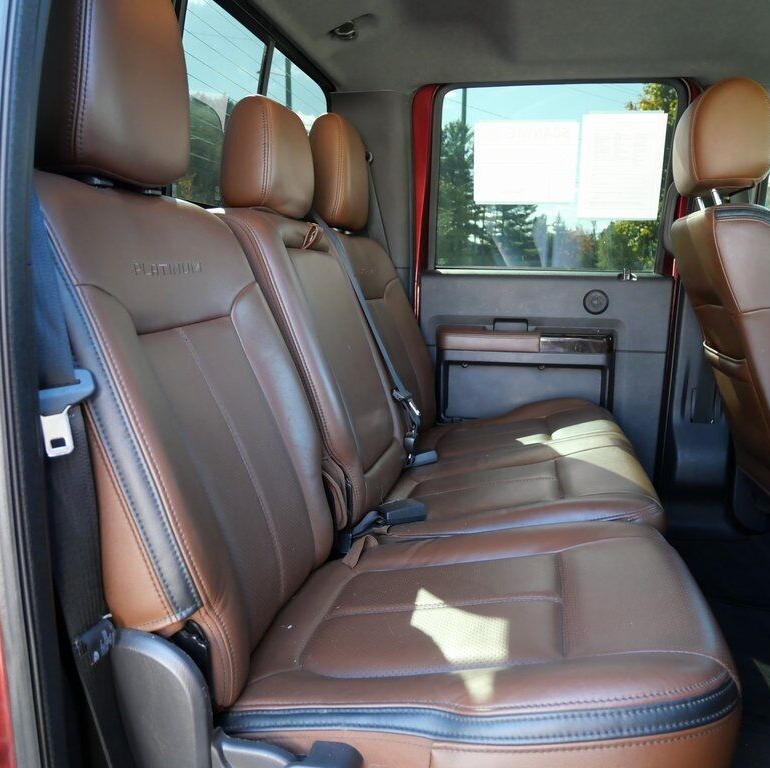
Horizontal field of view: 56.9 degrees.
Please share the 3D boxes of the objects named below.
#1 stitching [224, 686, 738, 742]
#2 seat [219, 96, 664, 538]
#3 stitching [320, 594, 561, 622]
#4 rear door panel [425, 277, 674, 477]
[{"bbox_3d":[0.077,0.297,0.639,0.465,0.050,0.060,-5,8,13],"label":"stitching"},{"bbox_3d":[0.133,-0.151,1.538,0.790,0.932,0.895,3,9,11],"label":"seat"},{"bbox_3d":[0.068,0.272,0.865,0.295,0.015,0.018,-9,7,13],"label":"stitching"},{"bbox_3d":[0.441,-0.004,2.031,0.687,0.617,0.130,3,9,11],"label":"rear door panel"}]

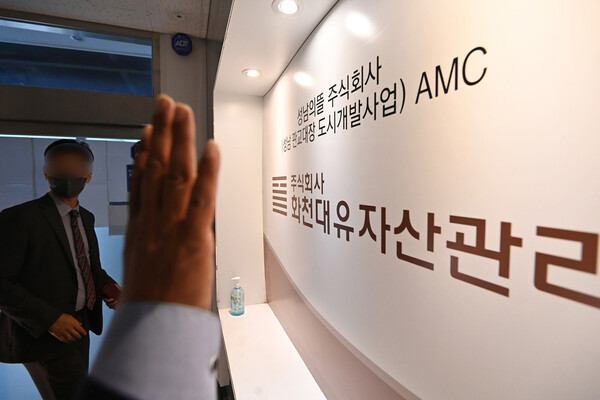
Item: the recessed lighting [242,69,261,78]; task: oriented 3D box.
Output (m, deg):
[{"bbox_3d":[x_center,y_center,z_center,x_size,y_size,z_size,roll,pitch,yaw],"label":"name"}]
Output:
[{"bbox_3d":[-0.212,-0.560,1.176,0.084,0.020,0.084,-2,4,-22],"label":"recessed lighting"}]

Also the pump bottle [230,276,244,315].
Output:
[{"bbox_3d":[-0.335,0.509,1.423,0.076,0.203,0.071,-2,4,-22],"label":"pump bottle"}]

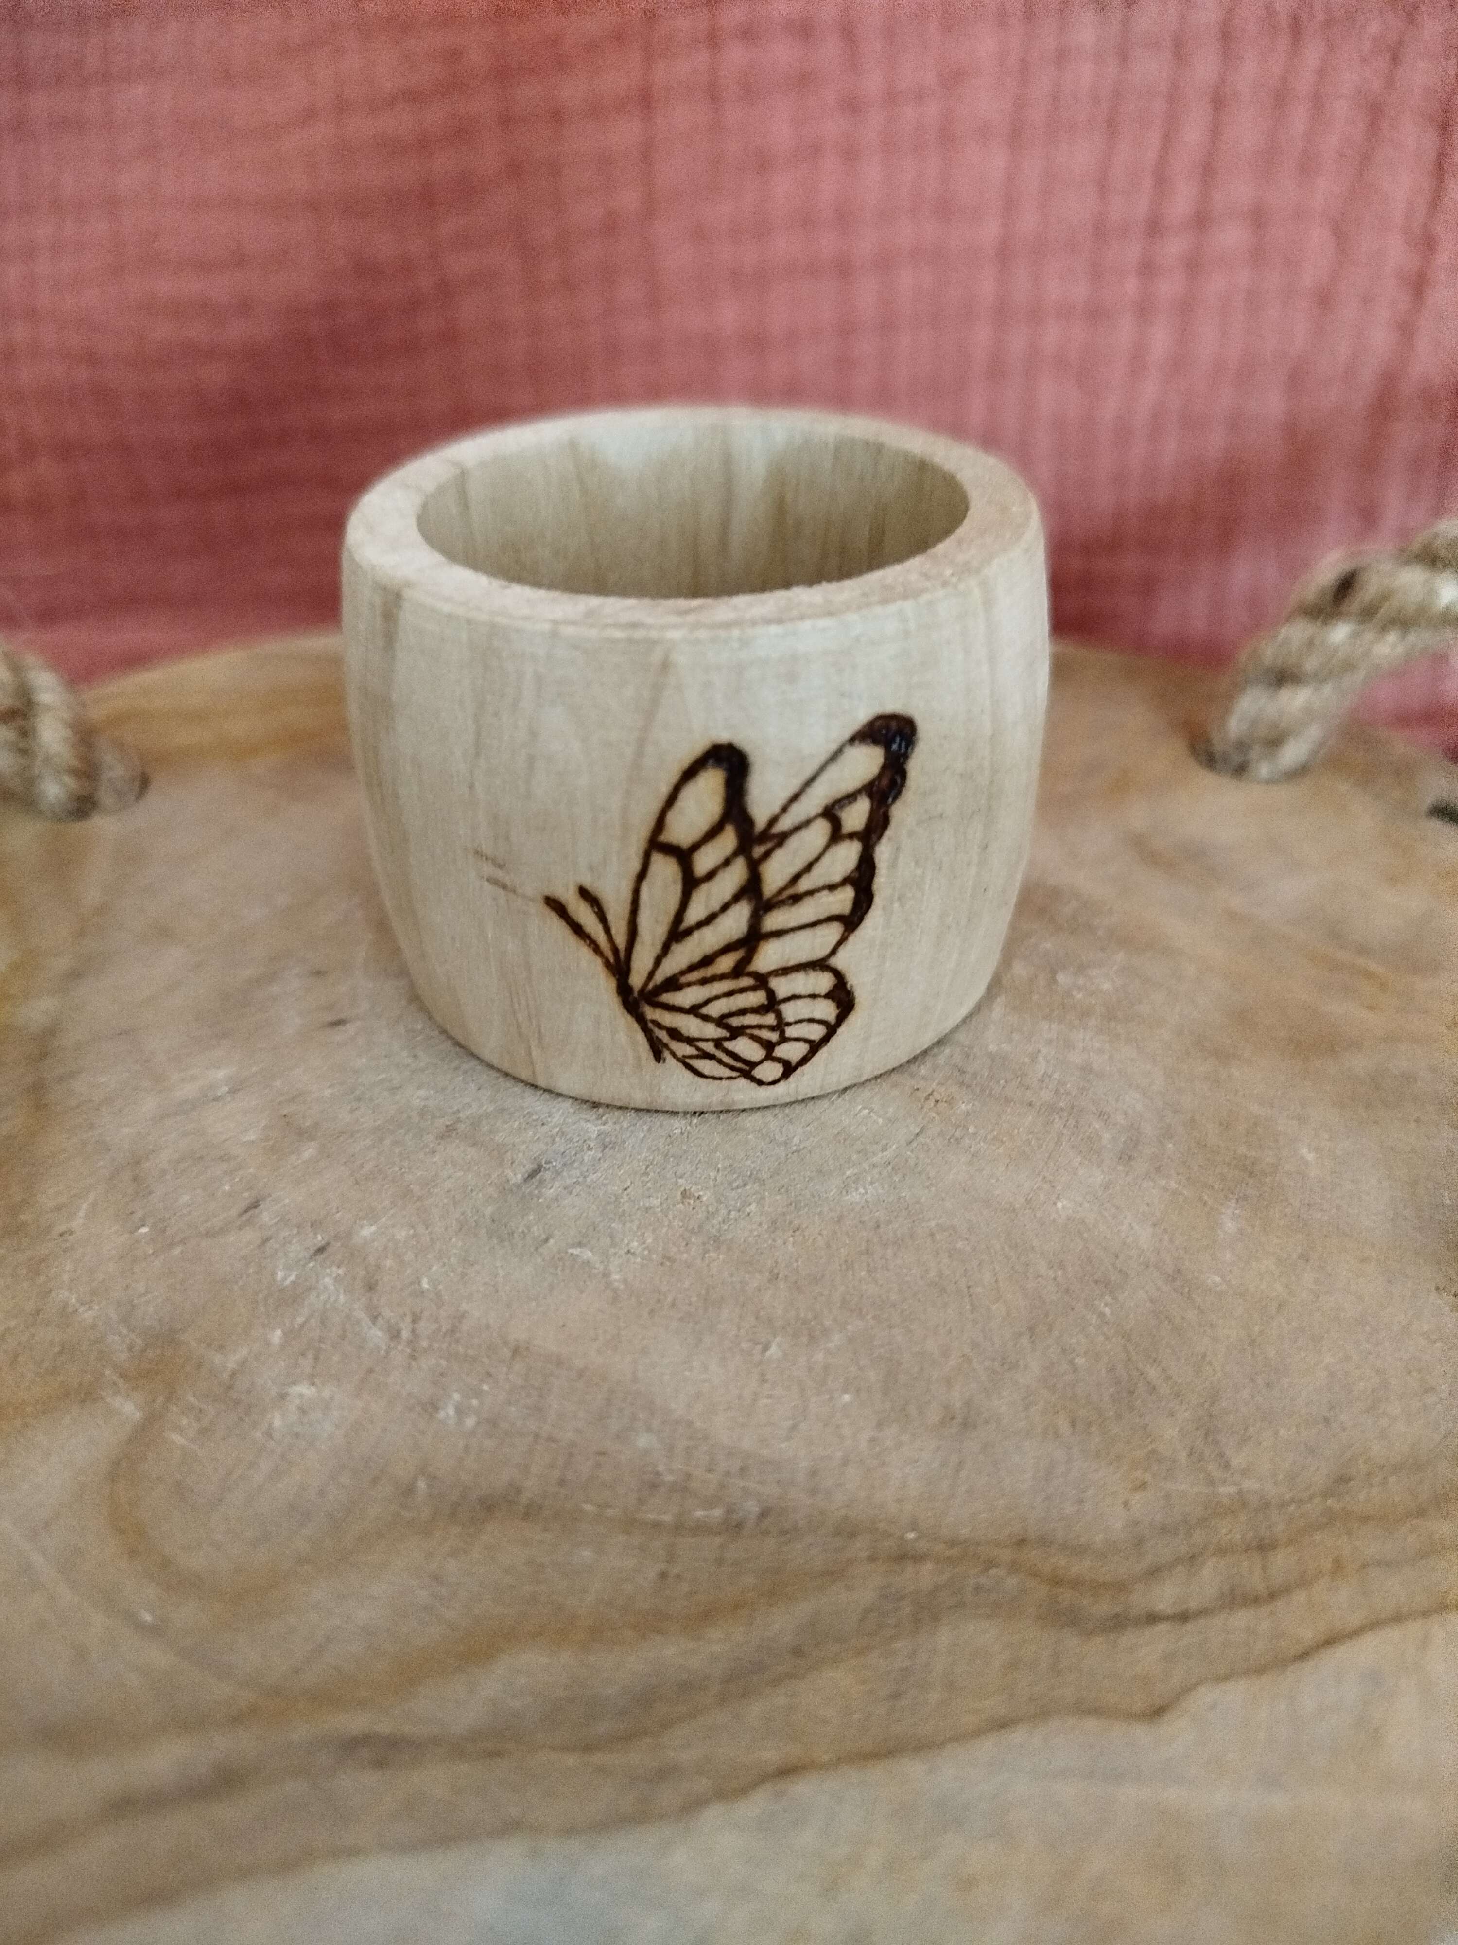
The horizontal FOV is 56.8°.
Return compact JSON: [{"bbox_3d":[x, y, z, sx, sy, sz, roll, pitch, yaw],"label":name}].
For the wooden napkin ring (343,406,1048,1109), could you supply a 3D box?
[{"bbox_3d":[-0.002,-0.019,0.104,0.052,0.035,0.052,-1,36,1],"label":"wooden napkin ring"}]

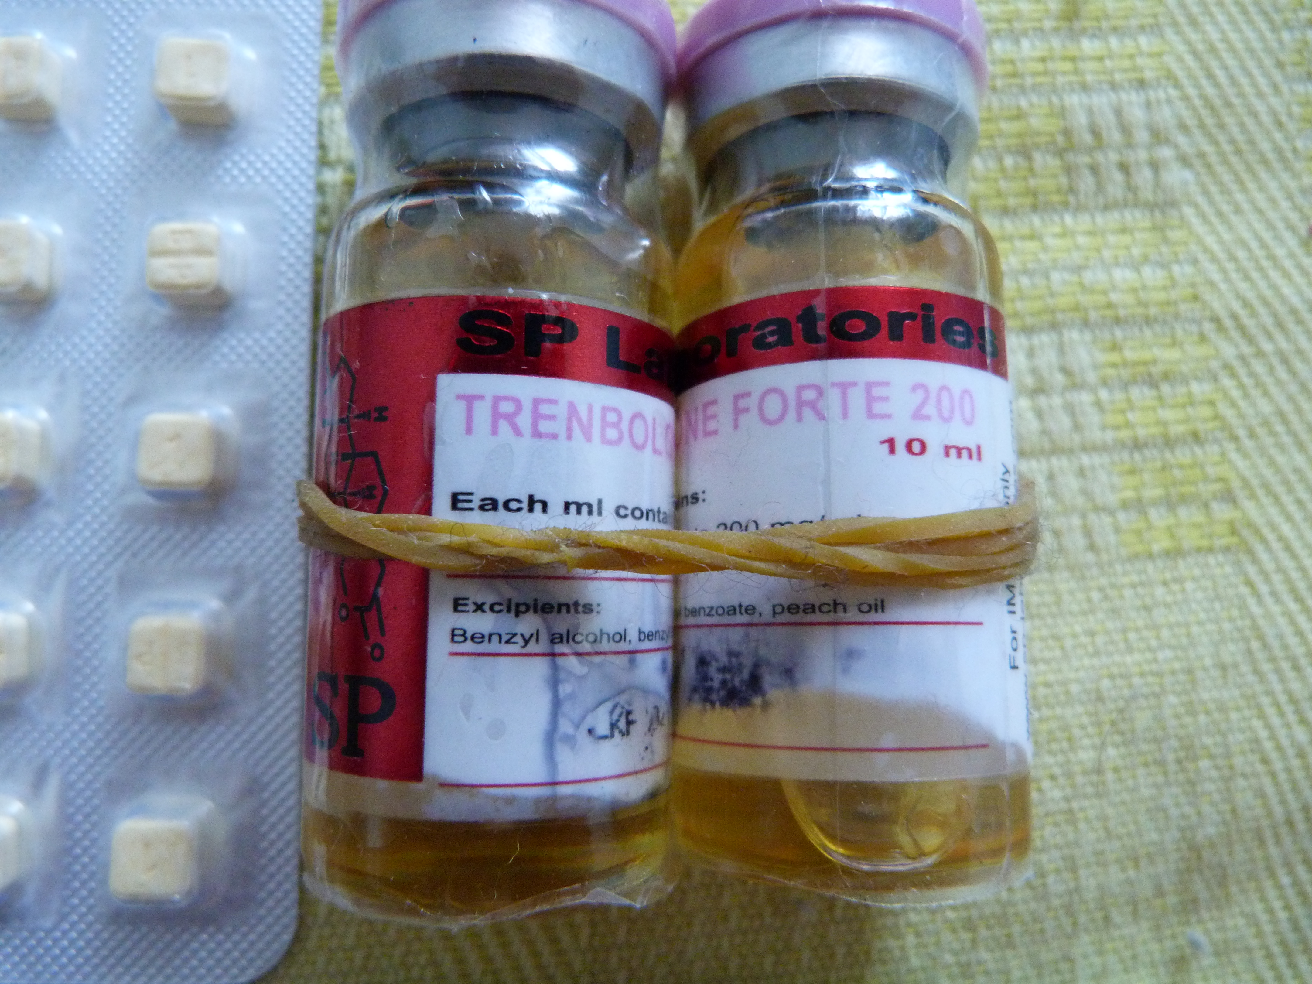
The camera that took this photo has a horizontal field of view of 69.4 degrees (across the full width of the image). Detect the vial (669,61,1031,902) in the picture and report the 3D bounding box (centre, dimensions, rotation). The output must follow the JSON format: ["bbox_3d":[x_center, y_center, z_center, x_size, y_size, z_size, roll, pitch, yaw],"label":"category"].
[{"bbox_3d":[0.012,-0.003,0.065,0.022,0.022,0.054,1,81,-3],"label":"vial"}]

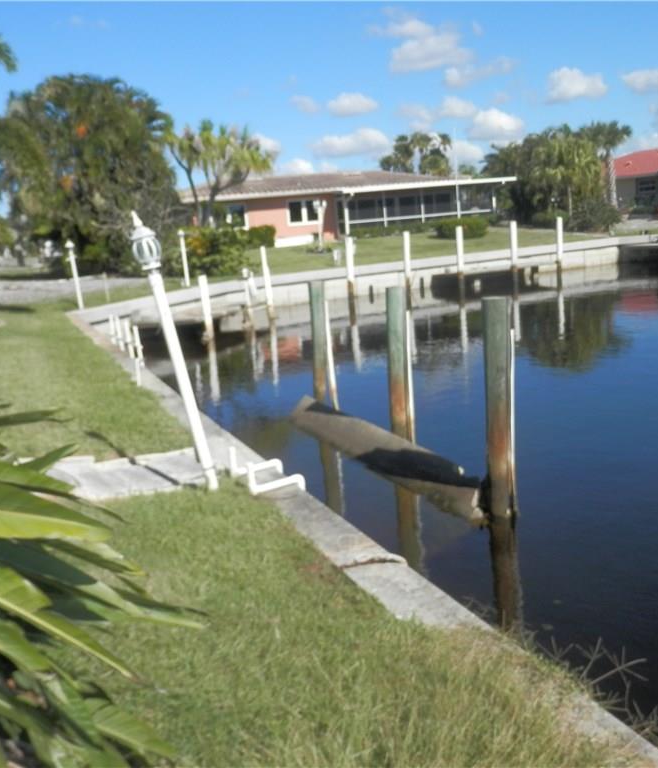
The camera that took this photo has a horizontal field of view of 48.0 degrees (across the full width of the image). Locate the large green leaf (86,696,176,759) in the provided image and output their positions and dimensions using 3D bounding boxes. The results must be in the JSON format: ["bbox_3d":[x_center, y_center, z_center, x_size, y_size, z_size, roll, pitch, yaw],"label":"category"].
[{"bbox_3d":[-0.591,1.022,2.200,0.270,0.130,0.170,-1,13,19],"label":"large green leaf"}]

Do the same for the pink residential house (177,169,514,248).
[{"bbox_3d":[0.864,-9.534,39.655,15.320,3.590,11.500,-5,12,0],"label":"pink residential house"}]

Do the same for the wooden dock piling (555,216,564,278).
[{"bbox_3d":[7.646,-4.487,24.439,0.210,2.020,0.210,-5,12,0],"label":"wooden dock piling"}]

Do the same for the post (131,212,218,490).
[{"bbox_3d":[-1.001,-0.176,4.812,0.220,1.868,0.220,-13,14,0],"label":"post"}]

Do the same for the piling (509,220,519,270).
[{"bbox_3d":[6.197,-4.468,24.548,0.230,1.850,0.230,-5,12,0],"label":"piling"}]

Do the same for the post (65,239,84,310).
[{"bbox_3d":[-6.417,-2.752,18.650,0.240,1.765,0.240,-7,13,0],"label":"post"}]

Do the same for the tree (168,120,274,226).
[{"bbox_3d":[-4.144,-7.822,29.966,4.300,5.440,4.000,-5,12,0],"label":"tree"}]

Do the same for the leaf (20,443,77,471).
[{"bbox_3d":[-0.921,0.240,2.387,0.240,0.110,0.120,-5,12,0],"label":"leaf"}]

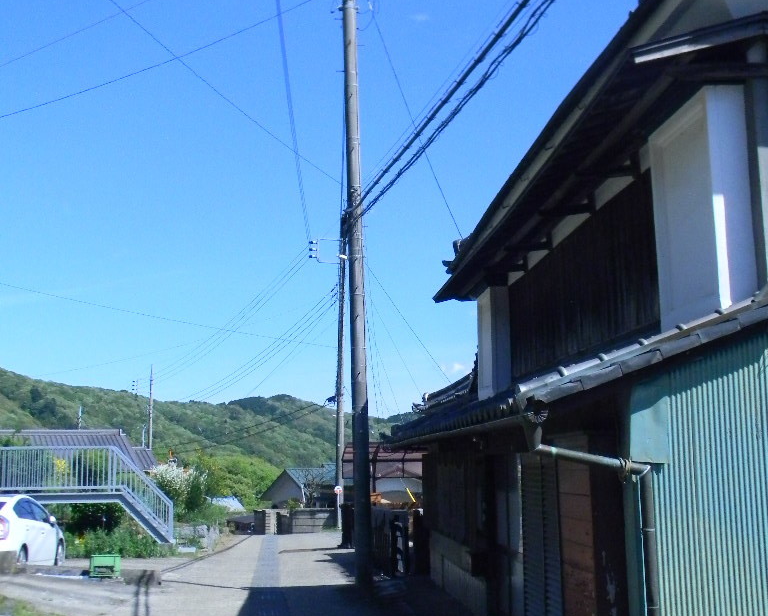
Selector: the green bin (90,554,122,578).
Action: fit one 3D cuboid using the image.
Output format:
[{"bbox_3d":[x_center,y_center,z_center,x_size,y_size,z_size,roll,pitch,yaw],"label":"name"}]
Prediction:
[{"bbox_3d":[-4.734,4.399,18.100,0.460,0.350,0.380,0,-9,-6],"label":"green bin"}]

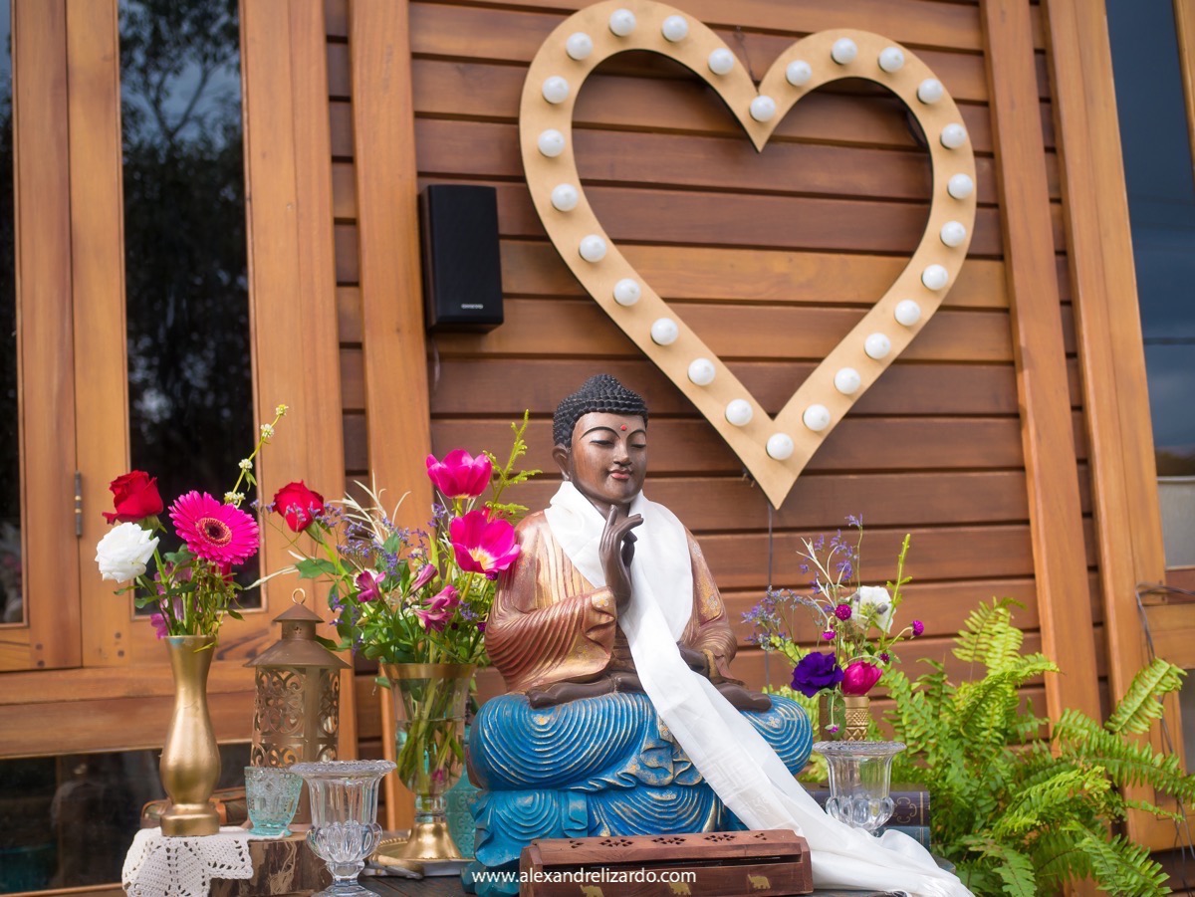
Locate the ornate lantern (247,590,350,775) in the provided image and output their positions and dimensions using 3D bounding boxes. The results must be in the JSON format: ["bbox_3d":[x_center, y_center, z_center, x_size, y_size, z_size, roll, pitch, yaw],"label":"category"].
[{"bbox_3d":[-0.379,0.327,2.190,0.126,0.289,0.126,1,-8,-6],"label":"ornate lantern"}]

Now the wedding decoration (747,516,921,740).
[{"bbox_3d":[0.311,0.254,2.240,0.227,0.334,0.182,-2,-8,0],"label":"wedding decoration"}]

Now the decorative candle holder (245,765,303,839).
[{"bbox_3d":[-0.386,0.420,2.060,0.068,0.078,0.068,-1,-8,-6],"label":"decorative candle holder"}]

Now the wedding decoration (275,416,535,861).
[{"bbox_3d":[-0.239,0.234,2.187,0.333,0.560,0.267,-1,-8,-6],"label":"wedding decoration"}]

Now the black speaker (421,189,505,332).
[{"bbox_3d":[-0.225,-0.305,2.814,0.108,0.229,0.075,0,-9,-24],"label":"black speaker"}]

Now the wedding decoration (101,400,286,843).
[{"bbox_3d":[-0.493,0.205,2.105,0.229,0.524,0.194,-1,-8,-9],"label":"wedding decoration"}]

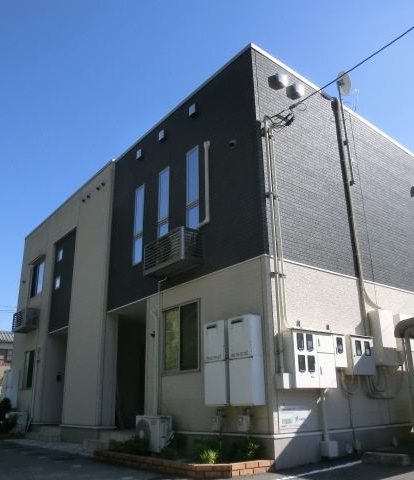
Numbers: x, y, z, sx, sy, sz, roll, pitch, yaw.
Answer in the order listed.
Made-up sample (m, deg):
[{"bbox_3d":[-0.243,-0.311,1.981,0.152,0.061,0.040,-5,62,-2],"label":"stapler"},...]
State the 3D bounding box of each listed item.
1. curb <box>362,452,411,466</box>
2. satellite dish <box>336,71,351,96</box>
[{"bbox_3d":[2.527,3.104,6.272,0.150,0.120,0.630,15,-25,-37],"label":"curb"},{"bbox_3d":[2.982,-3.437,9.569,0.240,0.510,0.470,2,-20,-8],"label":"satellite dish"}]

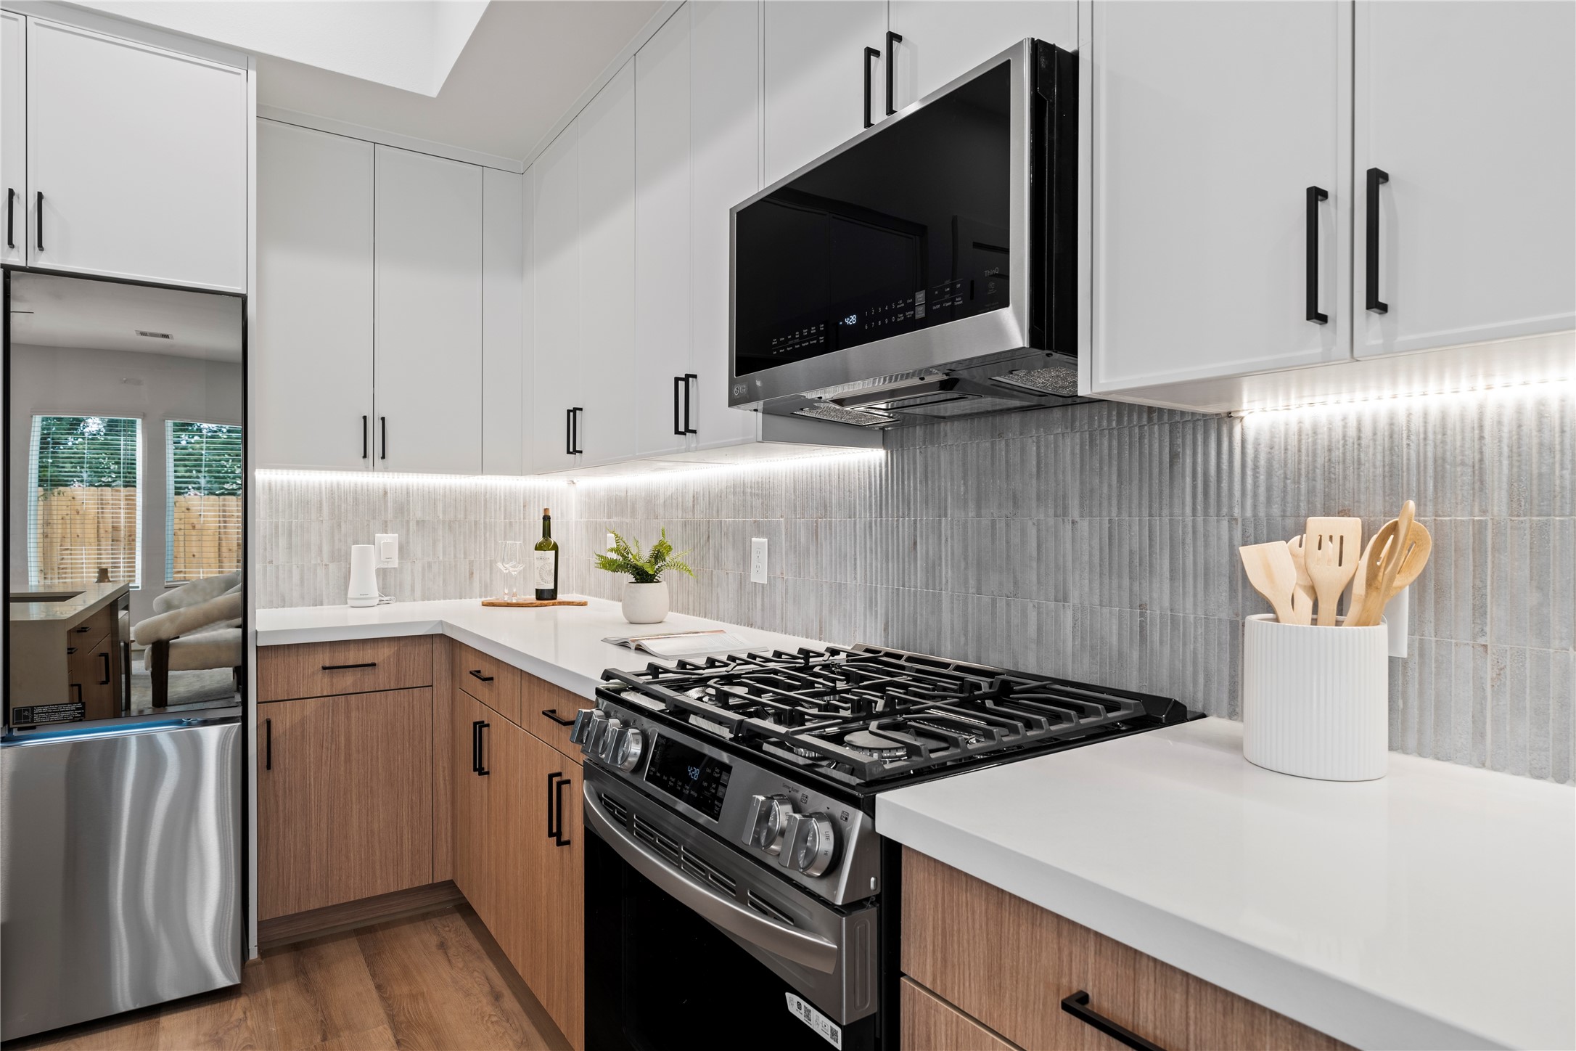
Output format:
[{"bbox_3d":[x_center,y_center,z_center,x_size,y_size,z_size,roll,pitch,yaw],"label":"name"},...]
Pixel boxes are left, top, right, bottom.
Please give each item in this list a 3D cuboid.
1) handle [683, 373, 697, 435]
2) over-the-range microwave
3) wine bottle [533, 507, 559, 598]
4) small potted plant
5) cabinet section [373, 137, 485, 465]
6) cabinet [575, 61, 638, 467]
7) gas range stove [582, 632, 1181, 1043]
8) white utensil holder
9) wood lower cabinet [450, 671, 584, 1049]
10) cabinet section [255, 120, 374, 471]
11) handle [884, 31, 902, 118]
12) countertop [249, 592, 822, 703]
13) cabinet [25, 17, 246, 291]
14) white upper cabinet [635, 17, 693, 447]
[{"bbox_3d":[-0.222,-0.273,1.992,0.034,0.135,0.011,0,1,-34],"label":"handle"},{"bbox_3d":[0.265,-0.418,1.546,0.409,0.412,0.757,0,1,-34],"label":"over-the-range microwave"},{"bbox_3d":[-0.852,0.100,3.096,0.084,0.326,0.084,0,0,0],"label":"wine bottle"},{"bbox_3d":[-0.424,0.148,2.606,0.275,0.280,0.280,0,1,0],"label":"small potted plant"},{"bbox_3d":[-1.256,-0.686,2.984,0.333,1.030,0.343,0,0,-34],"label":"cabinet section"},{"bbox_3d":[-0.374,-0.694,2.528,0.327,1.043,0.407,0,0,-34],"label":"cabinet"},{"bbox_3d":[0.114,0.740,1.457,0.743,0.945,0.761,0,1,-34],"label":"gas range stove"},{"bbox_3d":[0.635,0.202,1.057,0.150,0.173,0.150,0,0,-34],"label":"white utensil holder"},{"bbox_3d":[-0.415,0.768,2.359,0.627,0.875,1.315,0,1,-34],"label":"wood lower cabinet"},{"bbox_3d":[-1.530,-0.685,2.798,0.329,1.030,0.343,0,0,-34],"label":"cabinet section"},{"bbox_3d":[0.171,-0.718,1.404,0.027,0.135,0.009,0,0,-34],"label":"handle"},{"bbox_3d":[-0.807,0.310,2.473,1.160,0.040,1.962,0,1,-34],"label":"countertop"},{"bbox_3d":[-1.804,-0.919,2.471,0.444,0.596,0.619,0,0,-34],"label":"cabinet"},{"bbox_3d":[-0.173,-0.692,2.231,0.327,1.043,0.309,0,0,-34],"label":"white upper cabinet"}]

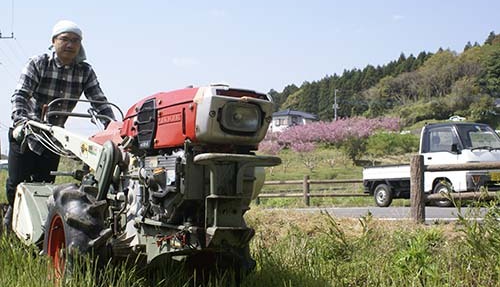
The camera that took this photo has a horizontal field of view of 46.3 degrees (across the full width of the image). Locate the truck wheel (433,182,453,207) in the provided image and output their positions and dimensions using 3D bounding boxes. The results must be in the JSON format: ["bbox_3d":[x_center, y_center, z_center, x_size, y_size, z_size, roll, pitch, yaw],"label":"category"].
[{"bbox_3d":[4.267,1.135,12.950,0.150,0.540,0.540,3,-5,-33],"label":"truck wheel"}]

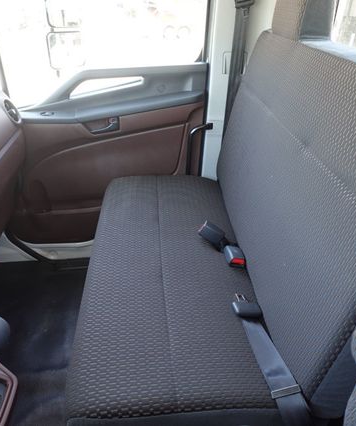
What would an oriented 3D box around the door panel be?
[{"bbox_3d":[-0.352,-0.222,1.591,0.930,0.840,0.110,-2,32,-4],"label":"door panel"}]

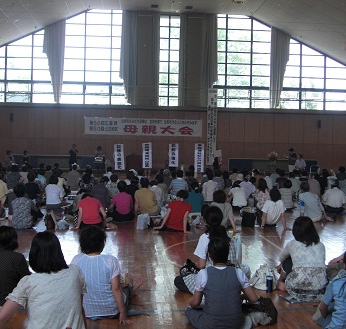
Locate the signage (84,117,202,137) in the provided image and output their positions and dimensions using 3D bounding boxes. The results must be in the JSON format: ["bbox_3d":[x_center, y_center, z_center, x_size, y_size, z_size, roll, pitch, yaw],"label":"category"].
[{"bbox_3d":[-1.762,-2.243,35.016,7.050,1.060,0.040,1,1,-4],"label":"signage"}]

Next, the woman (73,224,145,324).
[{"bbox_3d":[-0.596,0.920,5.220,0.620,0.760,0.900,1,1,6],"label":"woman"}]

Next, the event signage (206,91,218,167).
[{"bbox_3d":[2.330,-2.264,34.980,0.580,4.600,0.040,1,1,-4],"label":"event signage"}]

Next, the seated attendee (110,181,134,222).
[{"bbox_3d":[-1.060,0.748,12.156,0.600,0.810,0.700,1,2,-5],"label":"seated attendee"}]

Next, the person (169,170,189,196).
[{"bbox_3d":[0.186,0.602,17.505,0.560,0.850,0.700,1,2,-4],"label":"person"}]

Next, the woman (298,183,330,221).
[{"bbox_3d":[2.971,0.782,12.482,0.620,0.830,0.700,0,2,-10],"label":"woman"}]

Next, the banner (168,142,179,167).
[{"bbox_3d":[0.050,-0.419,27.772,0.431,1.078,0.030,1,2,-4],"label":"banner"}]

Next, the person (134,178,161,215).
[{"bbox_3d":[-0.560,0.725,12.902,0.560,0.830,0.700,1,2,-4],"label":"person"}]

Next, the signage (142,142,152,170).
[{"bbox_3d":[-1.338,-0.455,30.800,0.480,1.350,0.040,1,1,-4],"label":"signage"}]

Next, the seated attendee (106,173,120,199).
[{"bbox_3d":[-1.661,0.644,16.400,0.500,0.760,0.700,1,1,-4],"label":"seated attendee"}]

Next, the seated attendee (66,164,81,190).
[{"bbox_3d":[-3.579,0.454,21.076,0.520,0.860,0.700,1,2,-4],"label":"seated attendee"}]

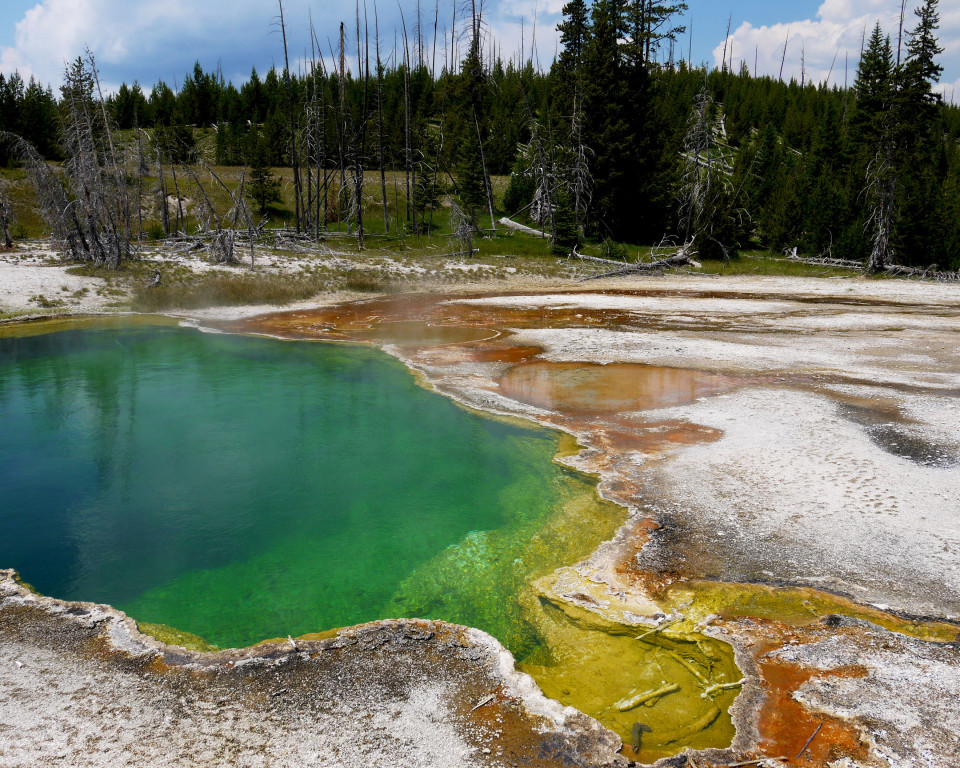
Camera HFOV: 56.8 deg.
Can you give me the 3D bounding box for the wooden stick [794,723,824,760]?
[{"bbox_3d":[1.395,1.497,3.746,0.014,0.013,0.332,8,13,37],"label":"wooden stick"}]

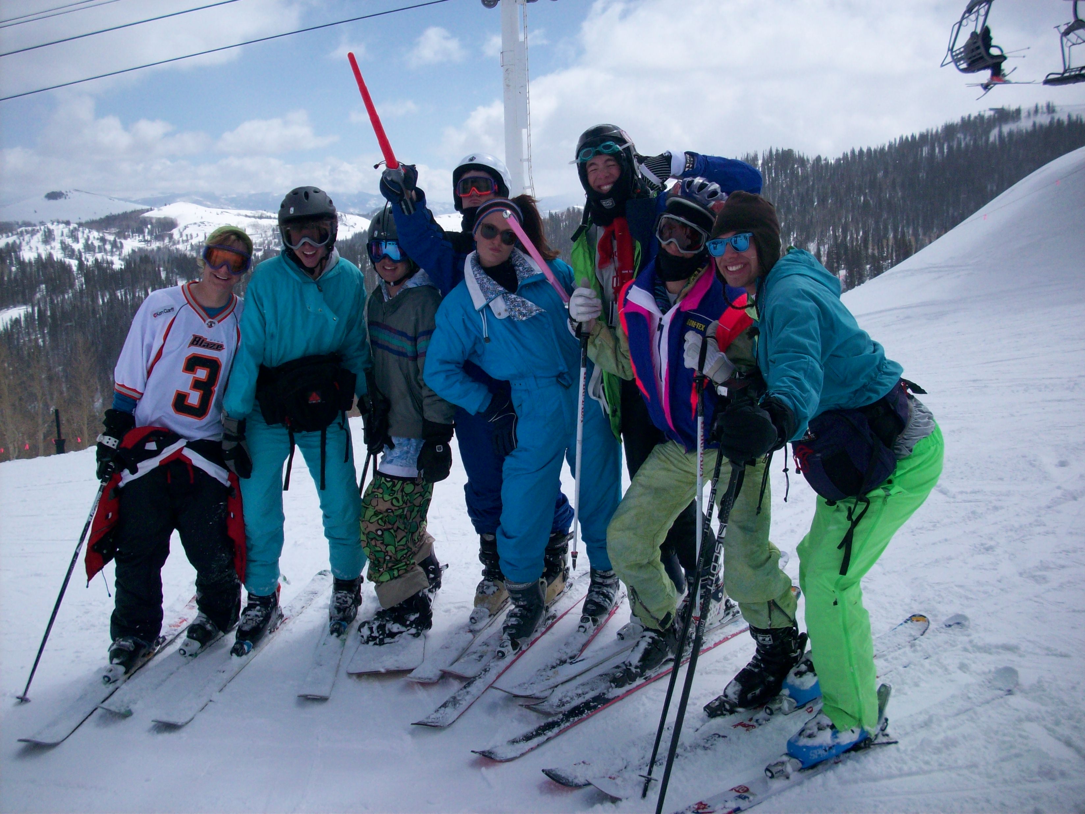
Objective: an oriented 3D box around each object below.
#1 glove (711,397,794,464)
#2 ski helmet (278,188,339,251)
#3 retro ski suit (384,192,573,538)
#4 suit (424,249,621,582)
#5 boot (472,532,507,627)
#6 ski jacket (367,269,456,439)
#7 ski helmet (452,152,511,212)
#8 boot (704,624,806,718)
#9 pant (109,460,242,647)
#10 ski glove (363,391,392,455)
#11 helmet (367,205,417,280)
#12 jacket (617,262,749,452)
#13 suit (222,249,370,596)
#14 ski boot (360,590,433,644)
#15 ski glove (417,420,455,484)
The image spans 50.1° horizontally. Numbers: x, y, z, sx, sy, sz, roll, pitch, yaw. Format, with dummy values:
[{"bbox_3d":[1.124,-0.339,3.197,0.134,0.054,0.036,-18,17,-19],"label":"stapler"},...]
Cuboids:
[{"bbox_3d":[0.550,0.058,3.038,0.170,0.170,0.220,9,14,44],"label":"glove"},{"bbox_3d":[-0.890,-0.725,4.420,0.225,0.235,0.270,-2,24,-8],"label":"ski helmet"},{"bbox_3d":[-0.230,-0.185,4.587,0.700,1.340,0.460,1,10,15],"label":"retro ski suit"},{"bbox_3d":[-0.049,0.009,4.317,0.690,1.240,0.460,0,10,10],"label":"suit"},{"bbox_3d":[-0.202,0.677,4.910,0.120,0.300,0.310,3,10,22],"label":"boot"},{"bbox_3d":[-0.505,-0.216,4.448,0.420,0.660,0.320,4,12,29],"label":"ski jacket"},{"bbox_3d":[-0.228,-0.857,4.438,0.225,0.235,0.280,2,11,20],"label":"ski helmet"},{"bbox_3d":[0.669,0.768,3.579,0.320,0.285,0.130,-6,9,-31],"label":"boot"},{"bbox_3d":[-1.470,0.556,4.650,0.480,0.750,0.340,-2,8,-5],"label":"pant"},{"bbox_3d":[-0.660,0.066,4.620,0.120,0.250,0.120,0,8,12],"label":"ski glove"},{"bbox_3d":[-0.619,-0.686,4.800,0.215,0.270,0.265,1,12,-2],"label":"helmet"},{"bbox_3d":[0.490,-0.171,4.000,0.450,0.650,0.300,4,20,17],"label":"jacket"},{"bbox_3d":[-1.002,0.064,4.720,0.570,1.390,0.340,-2,8,-6],"label":"suit"},{"bbox_3d":[-0.563,0.788,4.620,0.300,0.250,0.130,-3,8,-17],"label":"ski boot"},{"bbox_3d":[-0.402,0.168,4.374,0.135,0.240,0.130,2,11,20],"label":"ski glove"}]

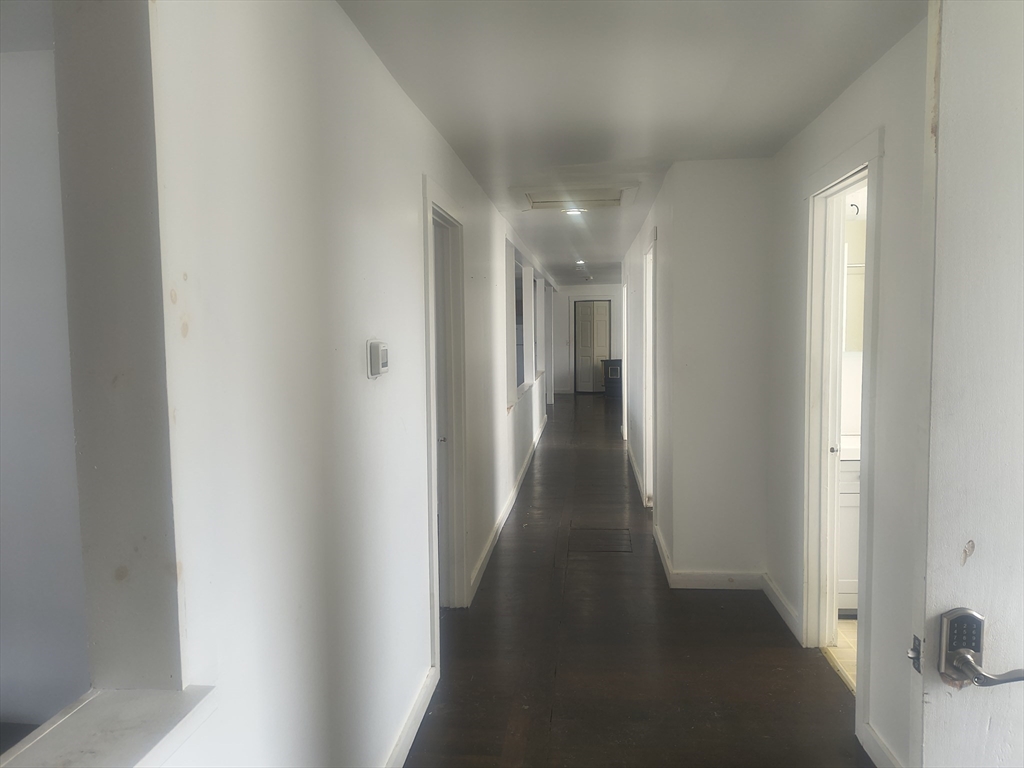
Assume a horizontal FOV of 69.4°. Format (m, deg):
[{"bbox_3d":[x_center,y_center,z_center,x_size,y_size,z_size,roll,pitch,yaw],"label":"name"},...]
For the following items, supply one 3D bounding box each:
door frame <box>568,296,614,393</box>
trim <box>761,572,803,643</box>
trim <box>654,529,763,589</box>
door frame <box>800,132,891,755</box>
[{"bbox_3d":[1.764,-0.859,16.389,1.012,2.160,0.120,0,4,6],"label":"door frame"},{"bbox_3d":[1.399,1.152,3.853,0.020,0.090,0.665,0,4,6],"label":"trim"},{"bbox_3d":[1.216,1.089,4.709,0.525,0.090,1.025,0,4,6],"label":"trim"},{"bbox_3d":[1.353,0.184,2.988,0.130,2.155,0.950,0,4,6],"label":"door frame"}]

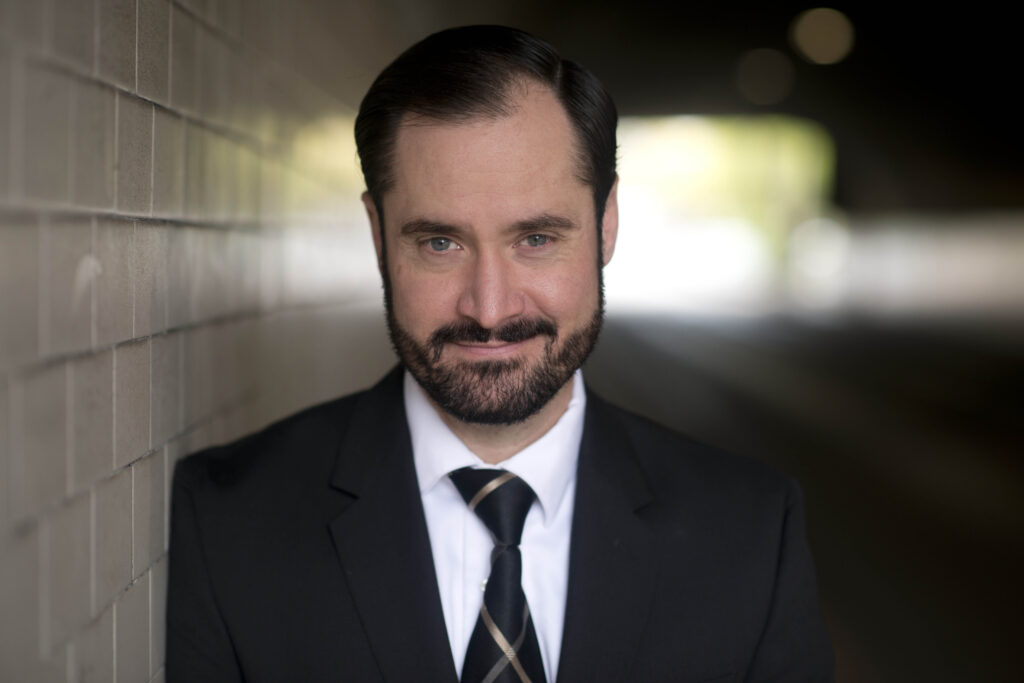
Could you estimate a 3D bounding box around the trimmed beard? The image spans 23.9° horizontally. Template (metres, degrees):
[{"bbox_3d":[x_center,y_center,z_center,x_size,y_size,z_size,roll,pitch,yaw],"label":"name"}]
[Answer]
[{"bbox_3d":[-0.012,0.009,1.645,0.150,0.092,0.100,-1,13,2],"label":"trimmed beard"}]

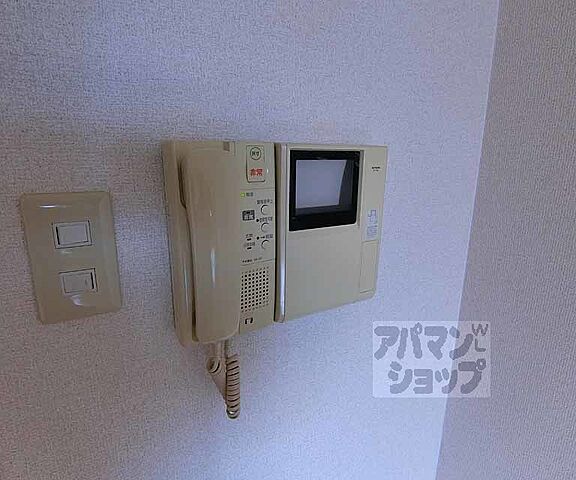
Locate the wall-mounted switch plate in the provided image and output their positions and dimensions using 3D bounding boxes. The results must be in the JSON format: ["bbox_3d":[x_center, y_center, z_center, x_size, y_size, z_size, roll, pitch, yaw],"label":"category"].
[{"bbox_3d":[-0.195,0.017,0.304,0.070,0.120,0.010,-6,14,-29],"label":"wall-mounted switch plate"}]

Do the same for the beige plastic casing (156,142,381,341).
[{"bbox_3d":[-0.002,-0.007,0.382,0.248,0.198,0.064,-6,14,-29],"label":"beige plastic casing"}]

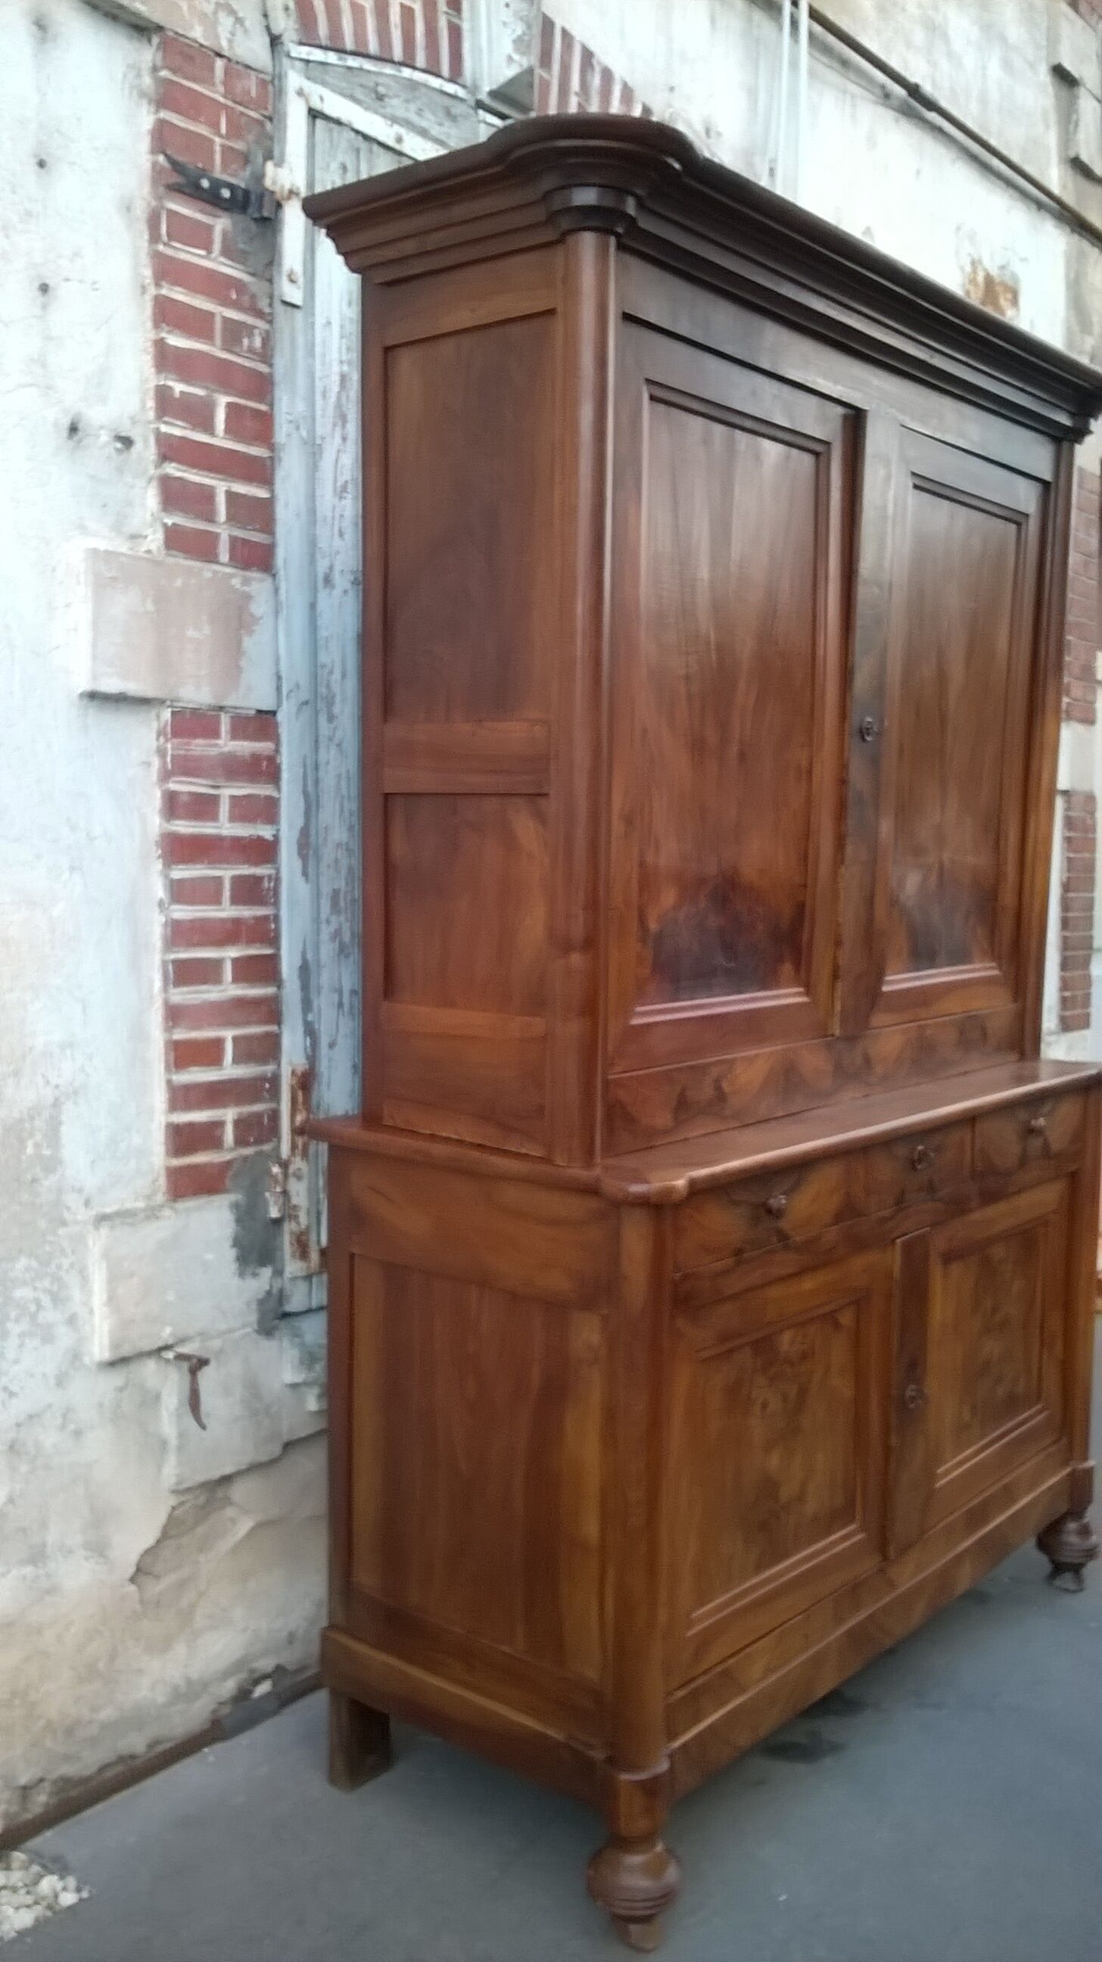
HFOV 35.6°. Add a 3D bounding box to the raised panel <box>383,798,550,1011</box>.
[{"bbox_3d":[-0.119,-0.112,2.448,0.312,0.306,0.020,5,6,39],"label":"raised panel"}]

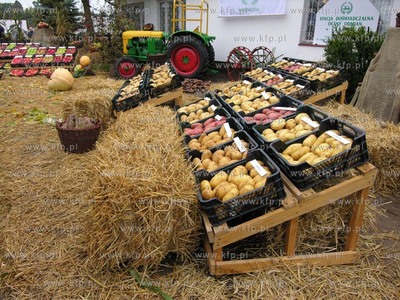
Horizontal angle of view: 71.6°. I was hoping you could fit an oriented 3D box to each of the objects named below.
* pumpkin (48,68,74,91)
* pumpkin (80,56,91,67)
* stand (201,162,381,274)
[{"bbox_3d":[-3.194,-1.629,6.406,0.538,0.491,0.522,-2,22,-7],"label":"pumpkin"},{"bbox_3d":[-3.634,-2.802,8.800,0.310,0.300,0.310,-2,22,-7],"label":"pumpkin"},{"bbox_3d":[0.335,0.005,2.337,0.850,0.599,2.006,-2,22,-7],"label":"stand"}]

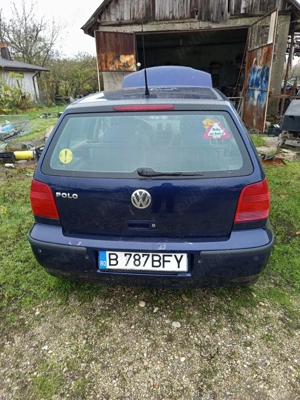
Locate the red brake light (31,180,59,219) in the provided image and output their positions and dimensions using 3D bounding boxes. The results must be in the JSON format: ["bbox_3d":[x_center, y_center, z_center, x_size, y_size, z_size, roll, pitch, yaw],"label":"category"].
[{"bbox_3d":[-0.682,-0.004,1.765,0.240,0.260,0.140,4,20,15],"label":"red brake light"}]

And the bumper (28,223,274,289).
[{"bbox_3d":[-0.024,0.343,1.785,1.620,0.370,0.350,0,23,6],"label":"bumper"}]

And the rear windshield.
[{"bbox_3d":[-0.039,-0.323,1.591,1.230,0.390,0.130,0,-5,6],"label":"rear windshield"}]

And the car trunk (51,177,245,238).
[{"bbox_3d":[-0.038,0.040,1.627,1.110,0.370,0.150,0,18,6],"label":"car trunk"}]

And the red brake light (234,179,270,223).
[{"bbox_3d":[0.621,0.005,1.629,0.240,0.260,0.140,-3,19,-3],"label":"red brake light"}]

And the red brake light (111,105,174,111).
[{"bbox_3d":[-0.036,-0.533,1.606,0.355,0.036,0.040,0,18,6],"label":"red brake light"}]

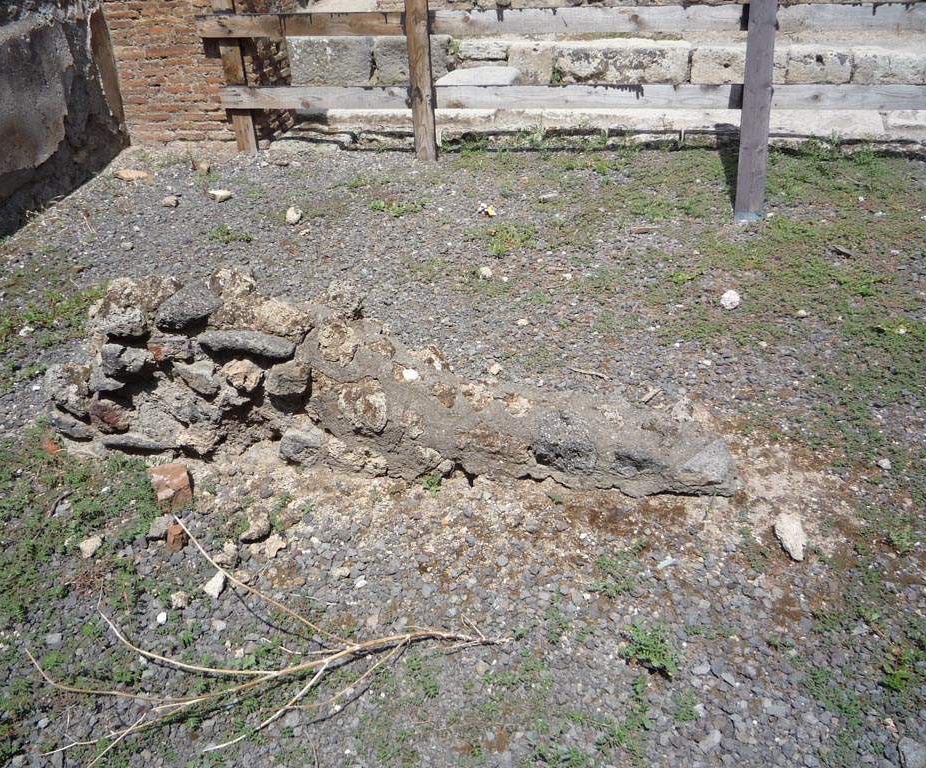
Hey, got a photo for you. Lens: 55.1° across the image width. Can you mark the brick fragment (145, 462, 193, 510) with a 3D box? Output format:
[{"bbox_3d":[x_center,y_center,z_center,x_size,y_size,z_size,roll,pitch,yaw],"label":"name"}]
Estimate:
[{"bbox_3d":[-0.772,0.270,2.333,0.110,0.075,0.105,-11,34,-12],"label":"brick fragment"}]

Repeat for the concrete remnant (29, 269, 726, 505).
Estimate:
[{"bbox_3d":[-0.223,-0.029,2.478,1.900,0.370,0.490,2,33,8],"label":"concrete remnant"}]

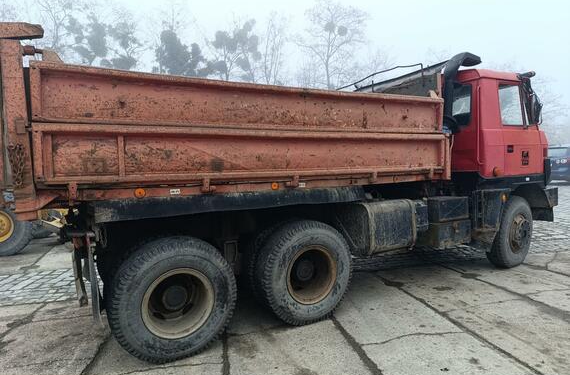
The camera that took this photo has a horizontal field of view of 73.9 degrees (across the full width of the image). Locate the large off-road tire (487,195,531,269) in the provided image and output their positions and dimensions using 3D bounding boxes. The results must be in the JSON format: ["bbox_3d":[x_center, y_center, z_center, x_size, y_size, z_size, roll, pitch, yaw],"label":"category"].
[{"bbox_3d":[3.359,0.648,5.689,1.070,1.070,0.300,-5,3,-36],"label":"large off-road tire"}]

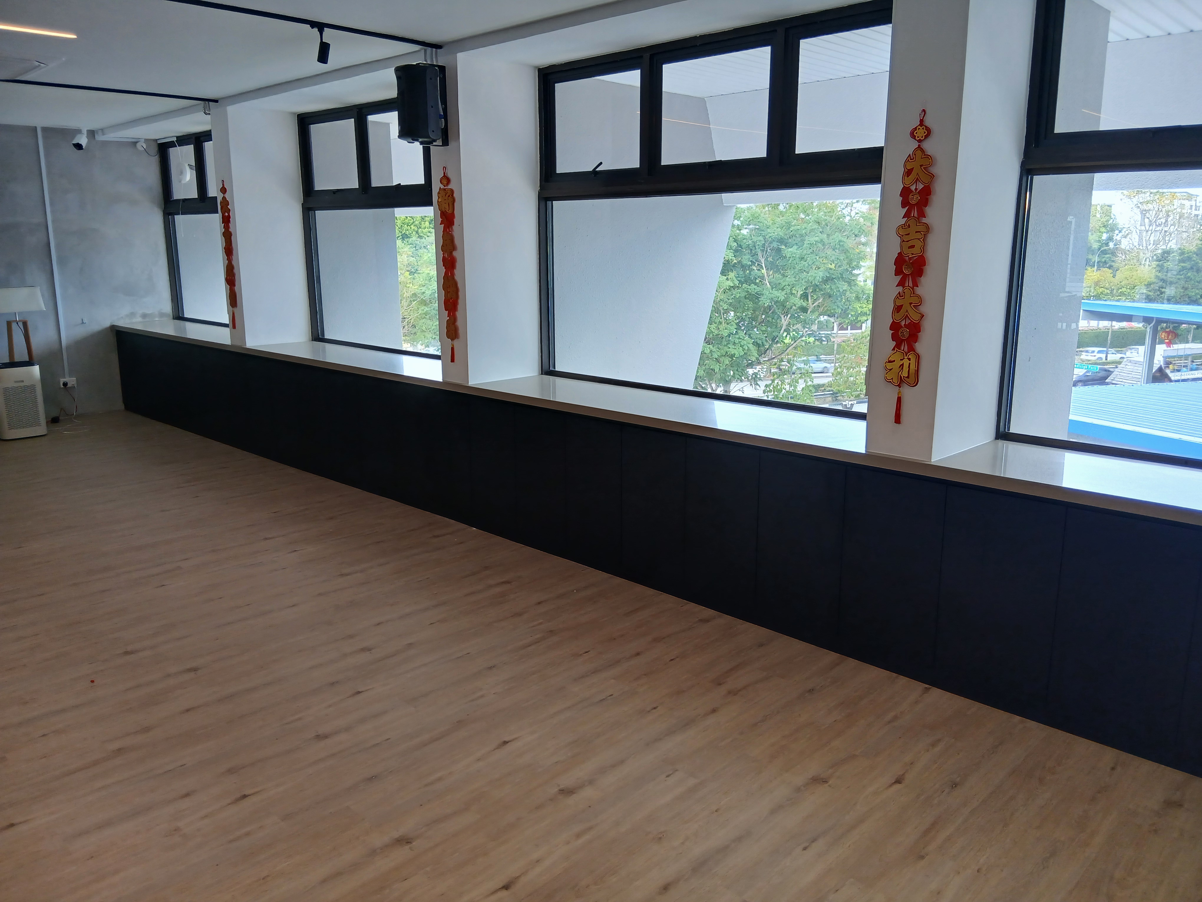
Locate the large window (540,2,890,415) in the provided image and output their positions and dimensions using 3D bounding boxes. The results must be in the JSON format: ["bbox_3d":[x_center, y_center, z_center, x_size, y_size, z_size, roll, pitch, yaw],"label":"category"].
[{"bbox_3d":[0.558,-1.143,4.548,2.457,1.759,0.110,12,18,43],"label":"large window"}]

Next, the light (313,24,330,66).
[{"bbox_3d":[-1.336,-1.940,4.317,0.055,0.175,0.070,12,18,43],"label":"light"}]

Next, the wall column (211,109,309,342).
[{"bbox_3d":[-2.661,-1.733,7.122,0.265,1.759,0.571,12,18,43],"label":"wall column"}]

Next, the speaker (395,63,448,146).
[{"bbox_3d":[-0.951,-1.827,4.760,0.240,0.385,0.250,0,13,0],"label":"speaker"}]

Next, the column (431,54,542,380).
[{"bbox_3d":[-0.653,-1.301,5.239,0.265,1.759,0.571,12,18,43],"label":"column"}]

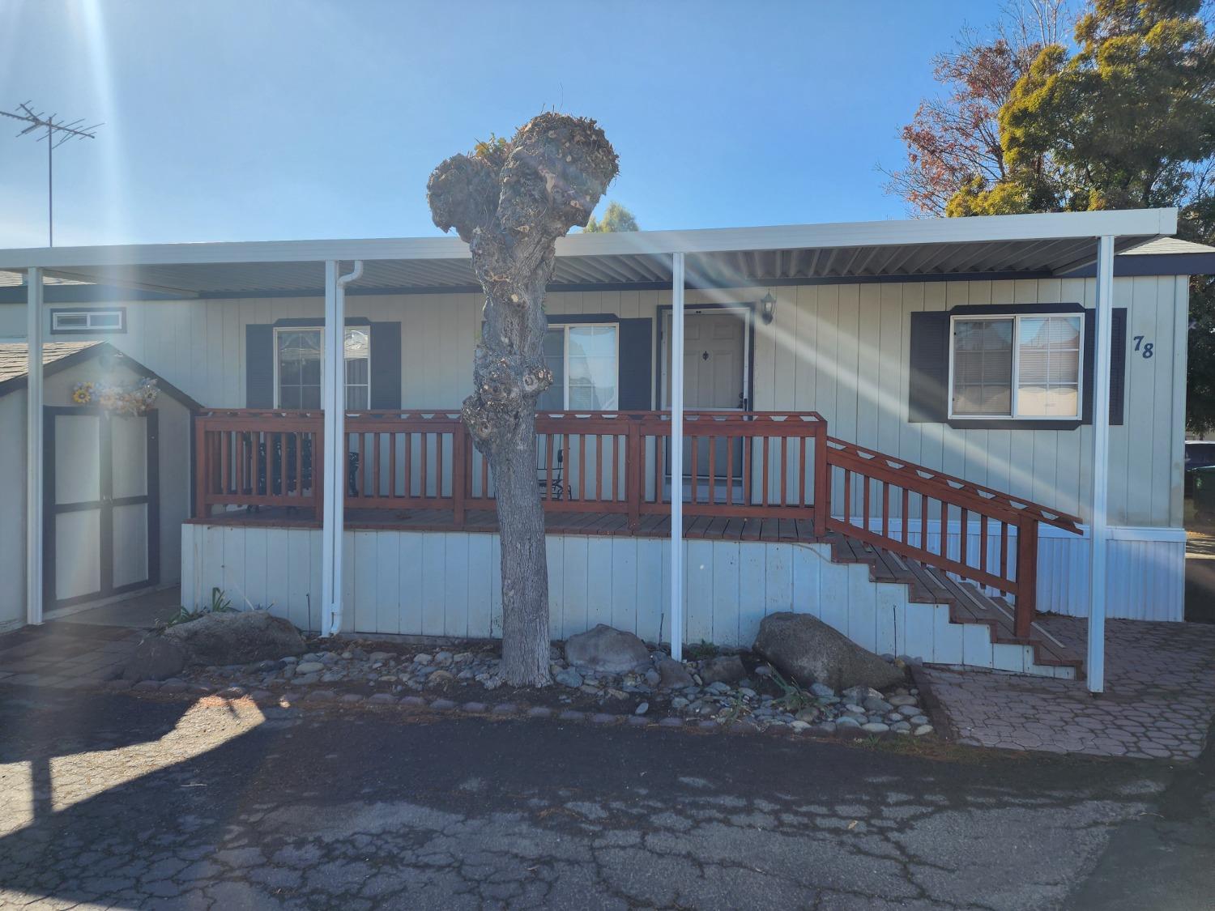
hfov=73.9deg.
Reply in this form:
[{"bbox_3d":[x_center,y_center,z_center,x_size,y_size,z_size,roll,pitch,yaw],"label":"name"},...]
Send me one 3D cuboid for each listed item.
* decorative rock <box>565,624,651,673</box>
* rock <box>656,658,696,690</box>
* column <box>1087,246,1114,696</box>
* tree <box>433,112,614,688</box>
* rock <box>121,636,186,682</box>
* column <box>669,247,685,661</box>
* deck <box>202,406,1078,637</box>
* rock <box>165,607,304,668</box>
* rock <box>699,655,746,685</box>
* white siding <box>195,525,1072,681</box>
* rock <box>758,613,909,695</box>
[{"bbox_3d":[0.004,1.419,6.030,0.630,0.300,0.420,1,1,11],"label":"decorative rock"},{"bbox_3d":[0.472,1.494,5.570,0.265,0.175,0.250,1,1,11],"label":"rock"},{"bbox_3d":[3.397,0.064,5.559,0.078,3.140,0.078,1,1,11],"label":"column"},{"bbox_3d":[-0.586,-0.413,5.600,1.280,3.960,0.950,1,1,11],"label":"tree"},{"bbox_3d":[-3.204,1.418,5.700,0.430,0.250,0.380,1,1,11],"label":"rock"},{"bbox_3d":[0.533,0.012,6.100,0.078,3.085,0.078,1,1,11],"label":"column"},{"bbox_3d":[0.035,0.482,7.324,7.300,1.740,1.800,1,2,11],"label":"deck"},{"bbox_3d":[-2.881,1.371,6.220,1.100,0.335,0.660,1,1,11],"label":"rock"},{"bbox_3d":[0.811,1.504,5.700,0.315,0.160,0.260,1,1,11],"label":"rock"},{"bbox_3d":[-0.197,1.101,6.550,7.310,0.915,0.100,1,1,11],"label":"white siding"},{"bbox_3d":[1.585,1.366,5.750,1.040,0.455,0.600,1,1,11],"label":"rock"}]

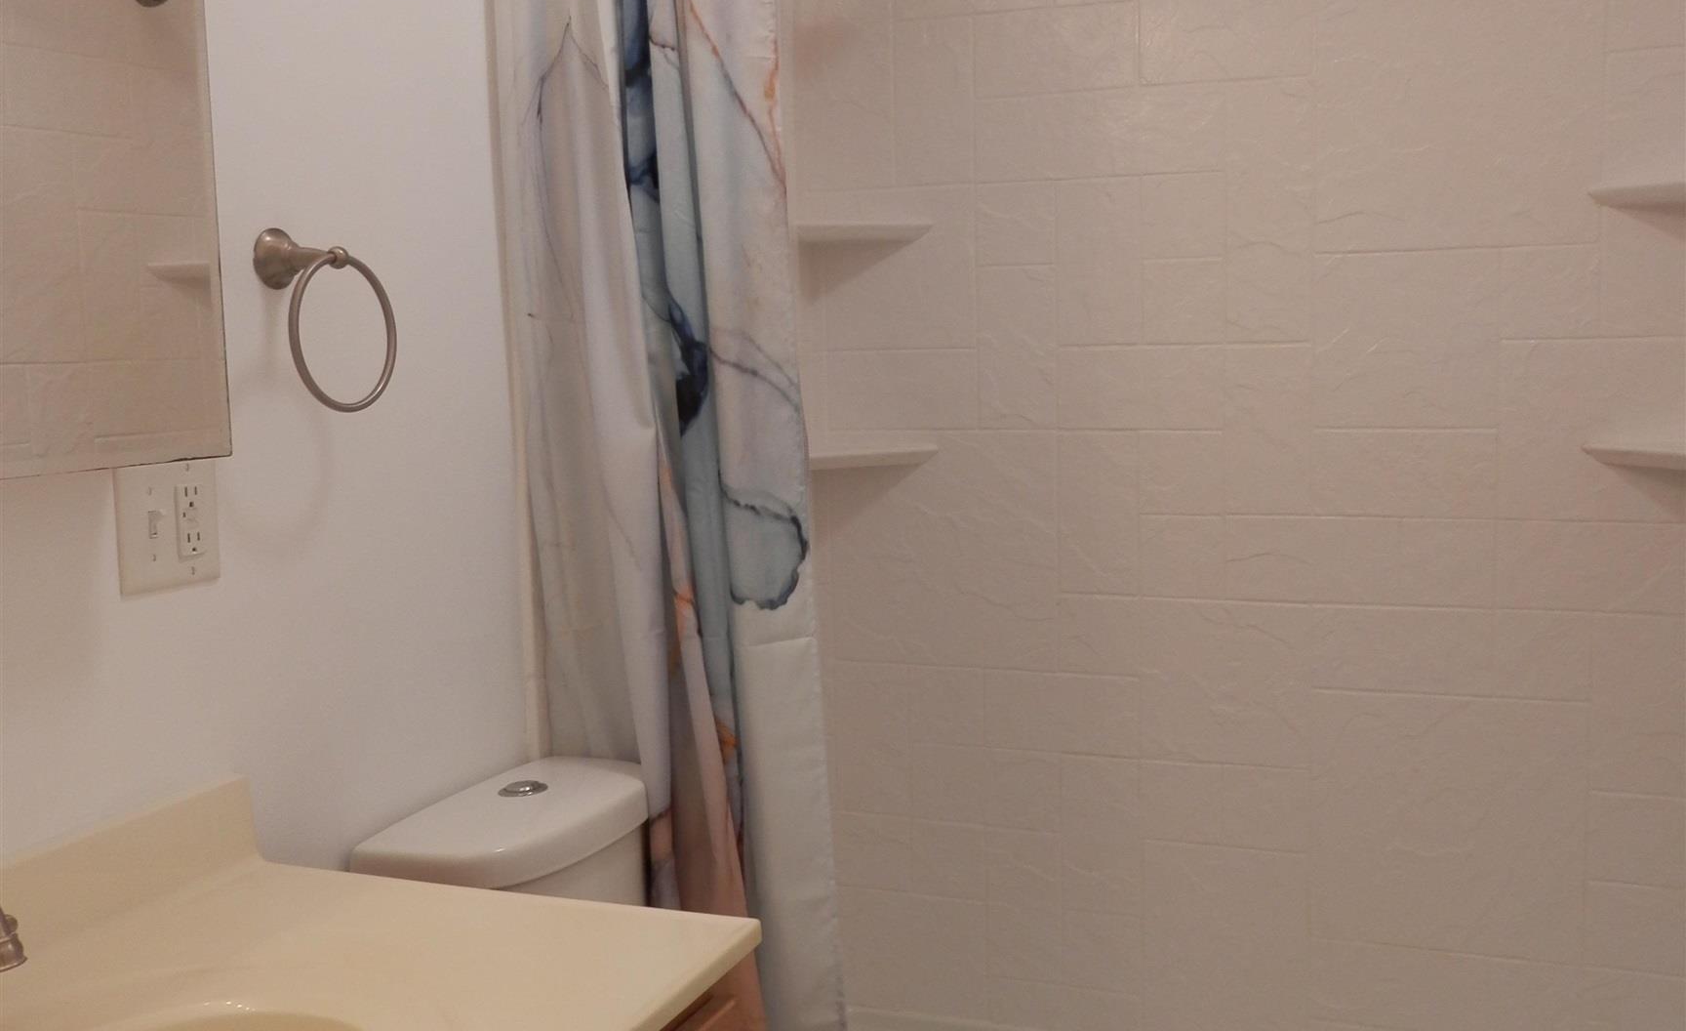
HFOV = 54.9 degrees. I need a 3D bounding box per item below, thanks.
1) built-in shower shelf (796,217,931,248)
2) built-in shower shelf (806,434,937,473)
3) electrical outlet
[{"bbox_3d":[0.002,-0.474,2.722,0.237,0.031,0.237,1,7,21],"label":"built-in shower shelf"},{"bbox_3d":[0.010,-0.090,2.763,0.237,0.030,0.237,1,7,21],"label":"built-in shower shelf"},{"bbox_3d":[-0.607,0.007,1.475,0.014,0.115,0.116,1,7,21],"label":"electrical outlet"}]

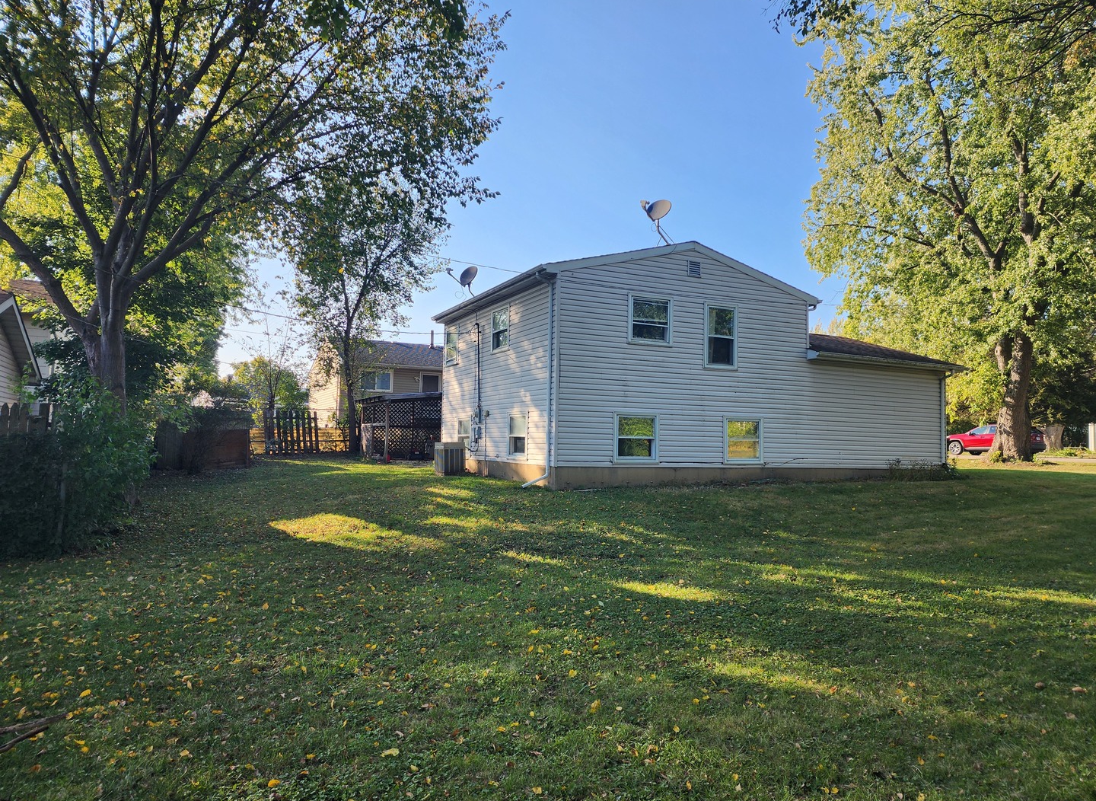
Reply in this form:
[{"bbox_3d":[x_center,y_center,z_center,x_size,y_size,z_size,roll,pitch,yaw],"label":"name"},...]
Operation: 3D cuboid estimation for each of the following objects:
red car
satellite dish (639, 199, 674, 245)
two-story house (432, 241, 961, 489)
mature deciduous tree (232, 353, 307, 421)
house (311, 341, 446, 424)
[{"bbox_3d":[23.480,2.110,38.530,1.860,1.700,4.600,3,-3,-31],"label":"red car"},{"bbox_3d":[2.588,-4.290,17.406,0.850,1.084,0.660,4,-4,-42],"label":"satellite dish"},{"bbox_3d":[4.071,-0.562,23.060,13.370,5.900,10.100,3,-3,-24],"label":"two-story house"},{"bbox_3d":[-18.299,-0.014,47.975,5.000,6.006,5.000,1,-3,0],"label":"mature deciduous tree"},{"bbox_3d":[-7.536,-0.130,44.345,12.800,6.350,8.500,3,-3,-30],"label":"house"}]

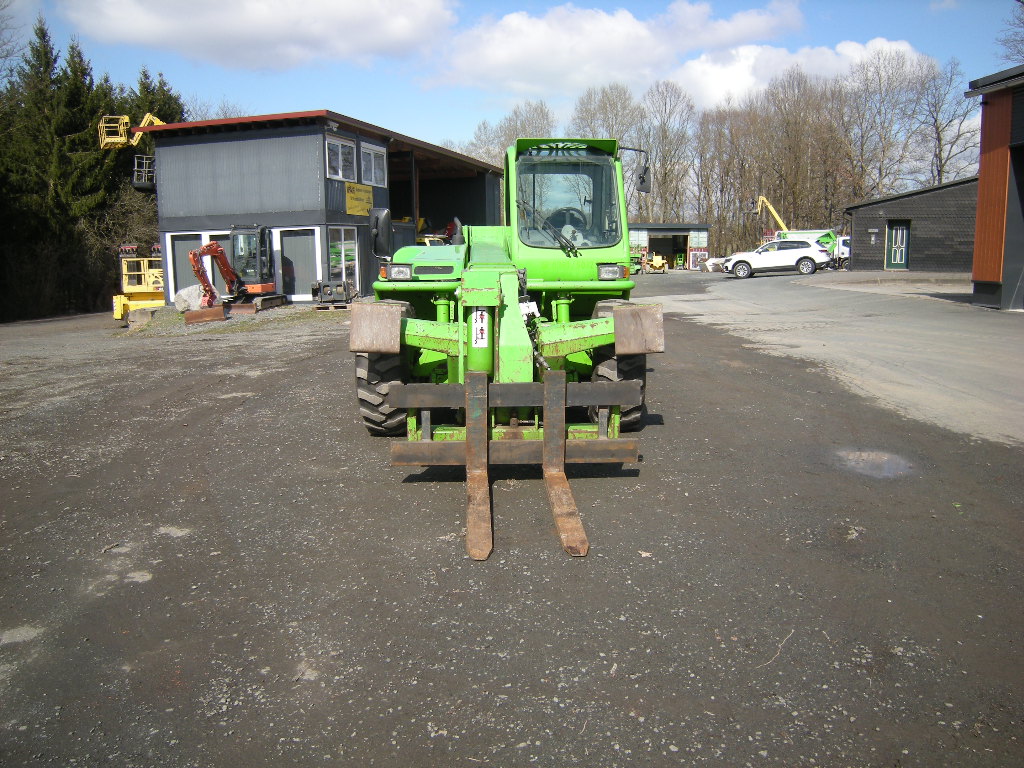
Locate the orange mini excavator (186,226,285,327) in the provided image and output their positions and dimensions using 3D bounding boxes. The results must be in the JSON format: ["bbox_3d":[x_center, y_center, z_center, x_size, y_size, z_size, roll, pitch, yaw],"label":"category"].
[{"bbox_3d":[-7.242,-3.154,21.966,1.400,2.420,3.900,1,10,7],"label":"orange mini excavator"}]

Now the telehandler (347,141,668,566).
[{"bbox_3d":[-0.072,-0.919,7.299,2.400,2.480,7.000,-1,10,-3],"label":"telehandler"}]

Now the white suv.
[{"bbox_3d":[12.524,-5.951,38.879,4.850,1.710,1.970,-1,9,15],"label":"white suv"}]

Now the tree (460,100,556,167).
[{"bbox_3d":[-0.229,-18.908,77.938,8.800,14.900,8.000,-1,10,0],"label":"tree"}]

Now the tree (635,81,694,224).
[{"bbox_3d":[13.292,-18.581,72.952,5.600,15.570,5.600,-1,10,0],"label":"tree"}]

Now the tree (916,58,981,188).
[{"bbox_3d":[30.511,-15.704,58.263,5.600,13.950,5.600,-1,10,0],"label":"tree"}]

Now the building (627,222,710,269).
[{"bbox_3d":[10.424,-9.285,55.856,5.600,3.050,5.200,0,10,3],"label":"building"}]

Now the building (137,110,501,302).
[{"bbox_3d":[-5.713,-6.367,31.605,6.450,5.400,16.300,2,10,17],"label":"building"}]

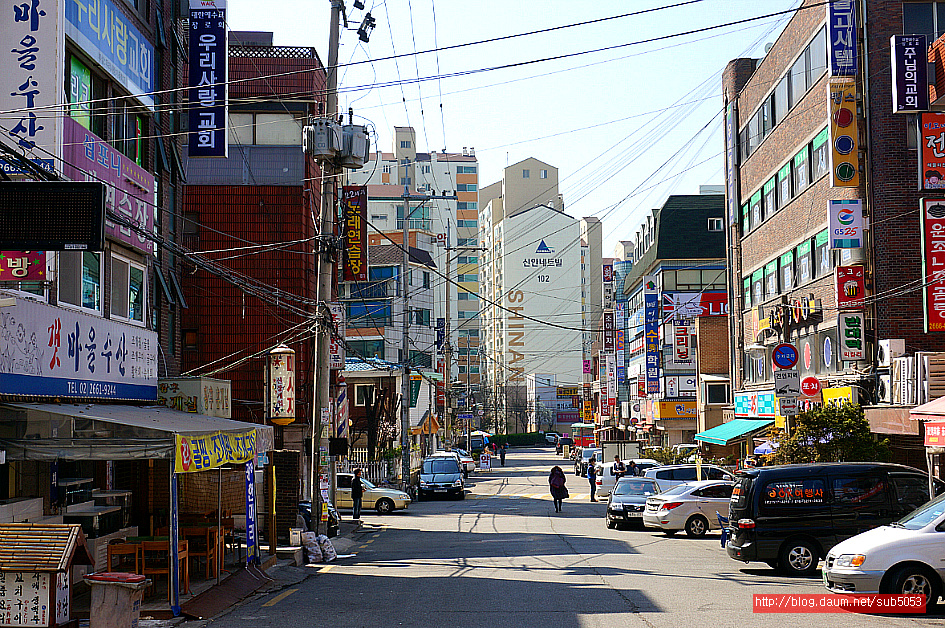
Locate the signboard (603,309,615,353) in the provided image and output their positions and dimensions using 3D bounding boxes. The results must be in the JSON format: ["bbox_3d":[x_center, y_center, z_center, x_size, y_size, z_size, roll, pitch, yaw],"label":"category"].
[{"bbox_3d":[11.253,1.468,106.000,0.880,3.100,0.280,-1,-5,2],"label":"signboard"}]

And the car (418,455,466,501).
[{"bbox_3d":[-1.293,6.817,53.600,1.790,1.690,4.550,-1,-5,-1],"label":"car"}]

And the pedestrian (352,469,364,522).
[{"bbox_3d":[-3.790,5.975,42.679,0.380,1.720,0.500,-1,-4,5],"label":"pedestrian"}]

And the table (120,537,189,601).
[{"bbox_3d":[-4.462,3.510,18.000,0.920,0.730,0.750,-1,-5,0],"label":"table"}]

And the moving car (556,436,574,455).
[{"bbox_3d":[10.096,14.365,139.511,1.840,1.720,4.550,-1,-4,3],"label":"moving car"}]

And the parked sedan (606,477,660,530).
[{"bbox_3d":[5.085,5.736,39.600,1.820,1.470,4.750,-1,-5,7],"label":"parked sedan"}]

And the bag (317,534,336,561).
[{"bbox_3d":[-2.831,4.552,25.000,0.380,0.520,0.370,-1,-5,0],"label":"bag"}]

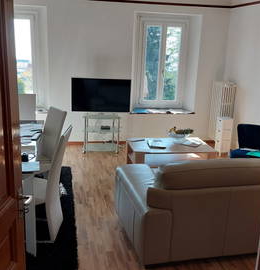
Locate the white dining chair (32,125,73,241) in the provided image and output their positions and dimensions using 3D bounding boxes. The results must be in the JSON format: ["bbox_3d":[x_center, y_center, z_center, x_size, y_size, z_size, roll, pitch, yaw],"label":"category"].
[{"bbox_3d":[-0.894,0.449,2.412,0.580,1.020,0.420,1,11,-3],"label":"white dining chair"}]

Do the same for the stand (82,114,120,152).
[{"bbox_3d":[-0.625,-0.017,5.549,0.750,0.770,0.530,3,11,7],"label":"stand"}]

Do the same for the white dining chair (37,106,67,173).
[{"bbox_3d":[-1.237,0.231,3.472,0.580,1.030,0.430,-5,13,-31],"label":"white dining chair"}]

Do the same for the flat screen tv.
[{"bbox_3d":[-0.669,-0.903,5.767,1.360,0.765,0.070,3,11,7],"label":"flat screen tv"}]

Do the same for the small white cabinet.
[{"bbox_3d":[2.079,0.056,5.507,0.260,0.800,0.260,3,11,7],"label":"small white cabinet"}]

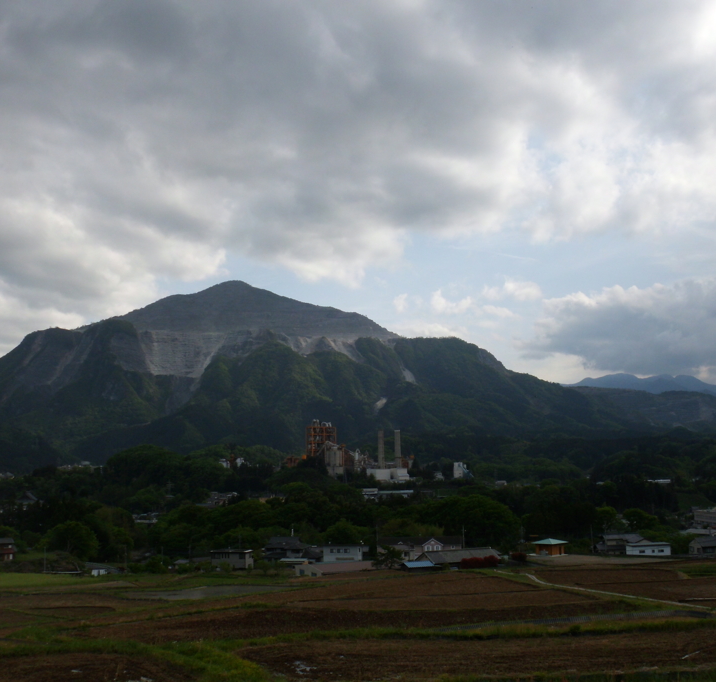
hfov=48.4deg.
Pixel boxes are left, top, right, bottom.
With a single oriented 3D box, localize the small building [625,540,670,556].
[{"bbox_3d":[80.450,57.710,221.000,10.930,3.150,4.500,-1,-8,-6],"label":"small building"}]

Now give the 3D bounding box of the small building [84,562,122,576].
[{"bbox_3d":[-67.730,60.790,212.000,7.830,3.760,5.500,-4,-9,18],"label":"small building"}]

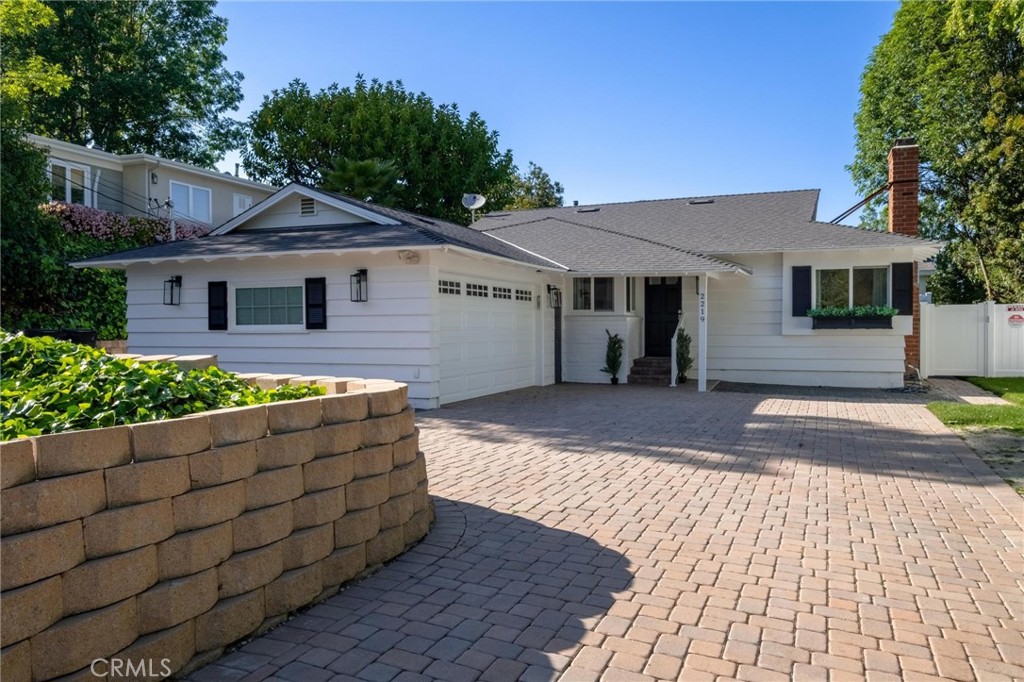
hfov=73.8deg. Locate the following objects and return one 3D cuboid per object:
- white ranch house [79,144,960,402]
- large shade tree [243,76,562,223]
[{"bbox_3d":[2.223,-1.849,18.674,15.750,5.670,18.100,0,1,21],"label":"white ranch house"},{"bbox_3d":[-5.000,-5.450,29.500,13.000,11.500,12.000,0,1,21],"label":"large shade tree"}]

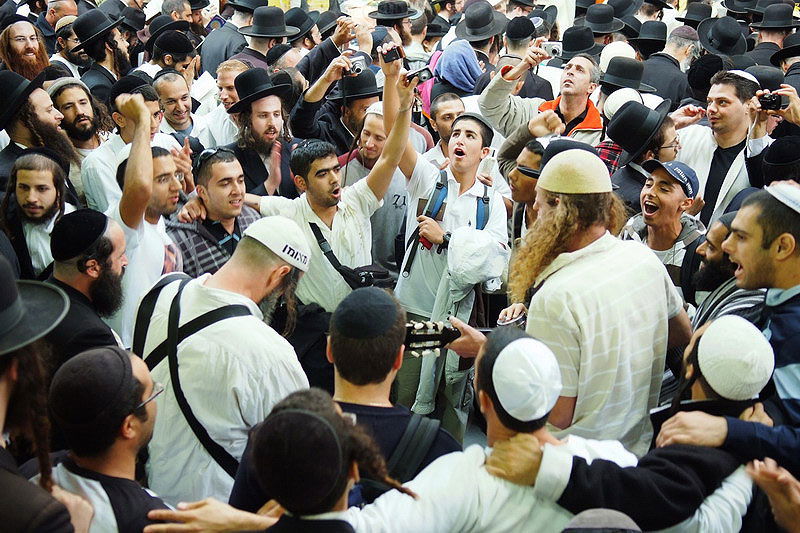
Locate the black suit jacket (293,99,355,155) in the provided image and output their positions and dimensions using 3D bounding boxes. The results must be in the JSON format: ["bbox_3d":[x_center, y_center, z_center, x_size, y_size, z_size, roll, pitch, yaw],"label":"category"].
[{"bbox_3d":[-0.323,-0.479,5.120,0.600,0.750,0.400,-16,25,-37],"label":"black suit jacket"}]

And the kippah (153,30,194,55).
[{"bbox_3d":[-1.037,-1.030,4.800,0.185,0.090,0.170,2,24,-14],"label":"kippah"}]

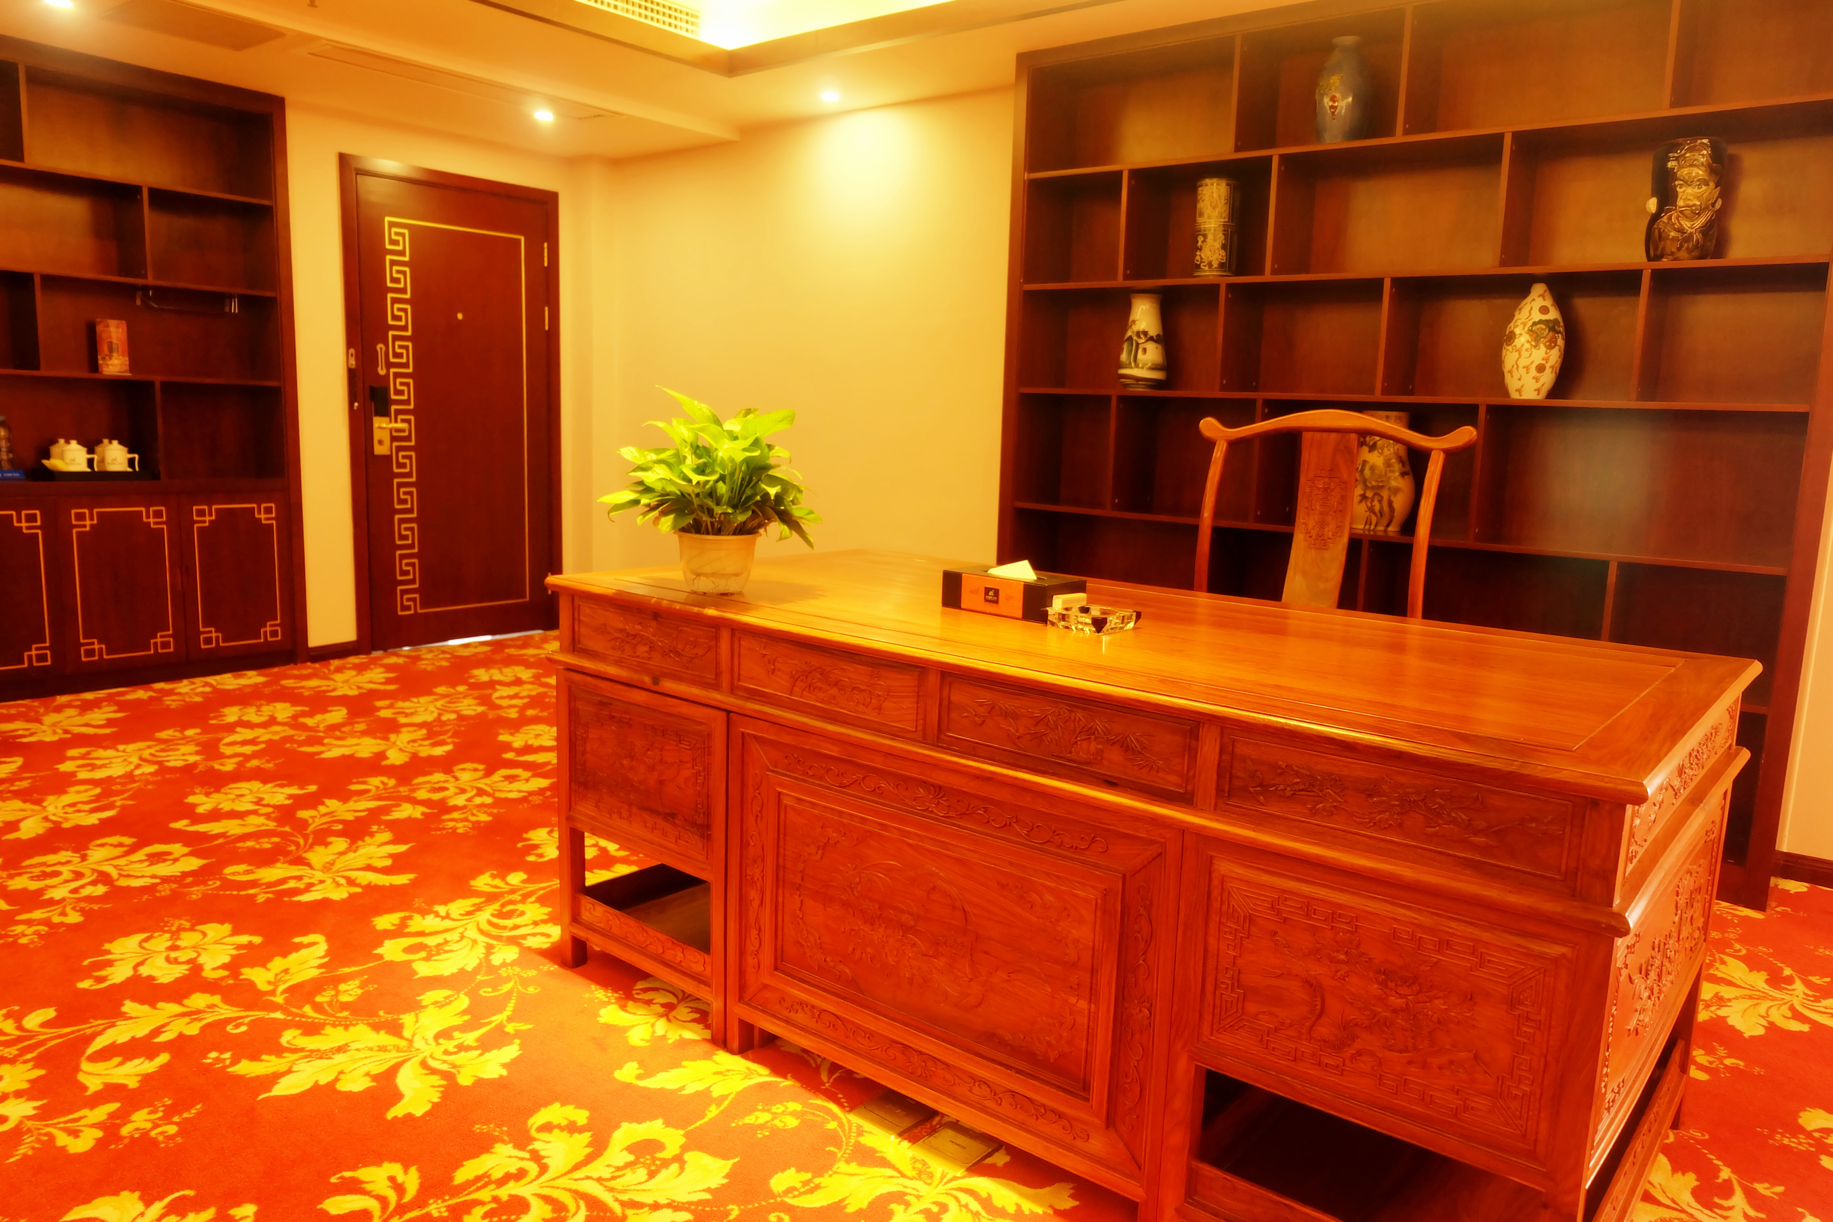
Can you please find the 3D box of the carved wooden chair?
[{"bbox_3d":[0.727,0.173,2.520,0.608,1.171,0.519,9,11,39],"label":"carved wooden chair"}]

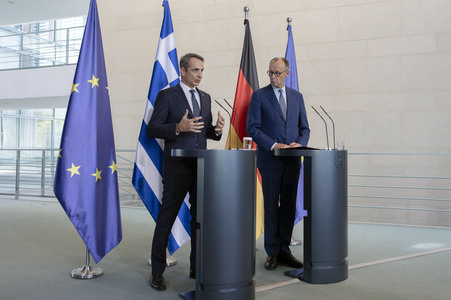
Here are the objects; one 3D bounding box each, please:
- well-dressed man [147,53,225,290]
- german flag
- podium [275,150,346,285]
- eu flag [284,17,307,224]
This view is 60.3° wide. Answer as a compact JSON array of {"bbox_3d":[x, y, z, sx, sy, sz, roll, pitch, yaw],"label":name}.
[{"bbox_3d":[-0.330,0.155,3.100,0.620,1.860,0.500,1,0,-40],"label":"well-dressed man"},{"bbox_3d":[0.210,-0.220,4.240,0.460,2.400,0.230,0,0,-30],"label":"german flag"},{"bbox_3d":[0.790,0.548,3.430,0.470,1.090,0.600,0,0,-33],"label":"podium"},{"bbox_3d":[0.790,-0.270,4.530,0.440,2.380,0.220,0,0,-30],"label":"eu flag"}]

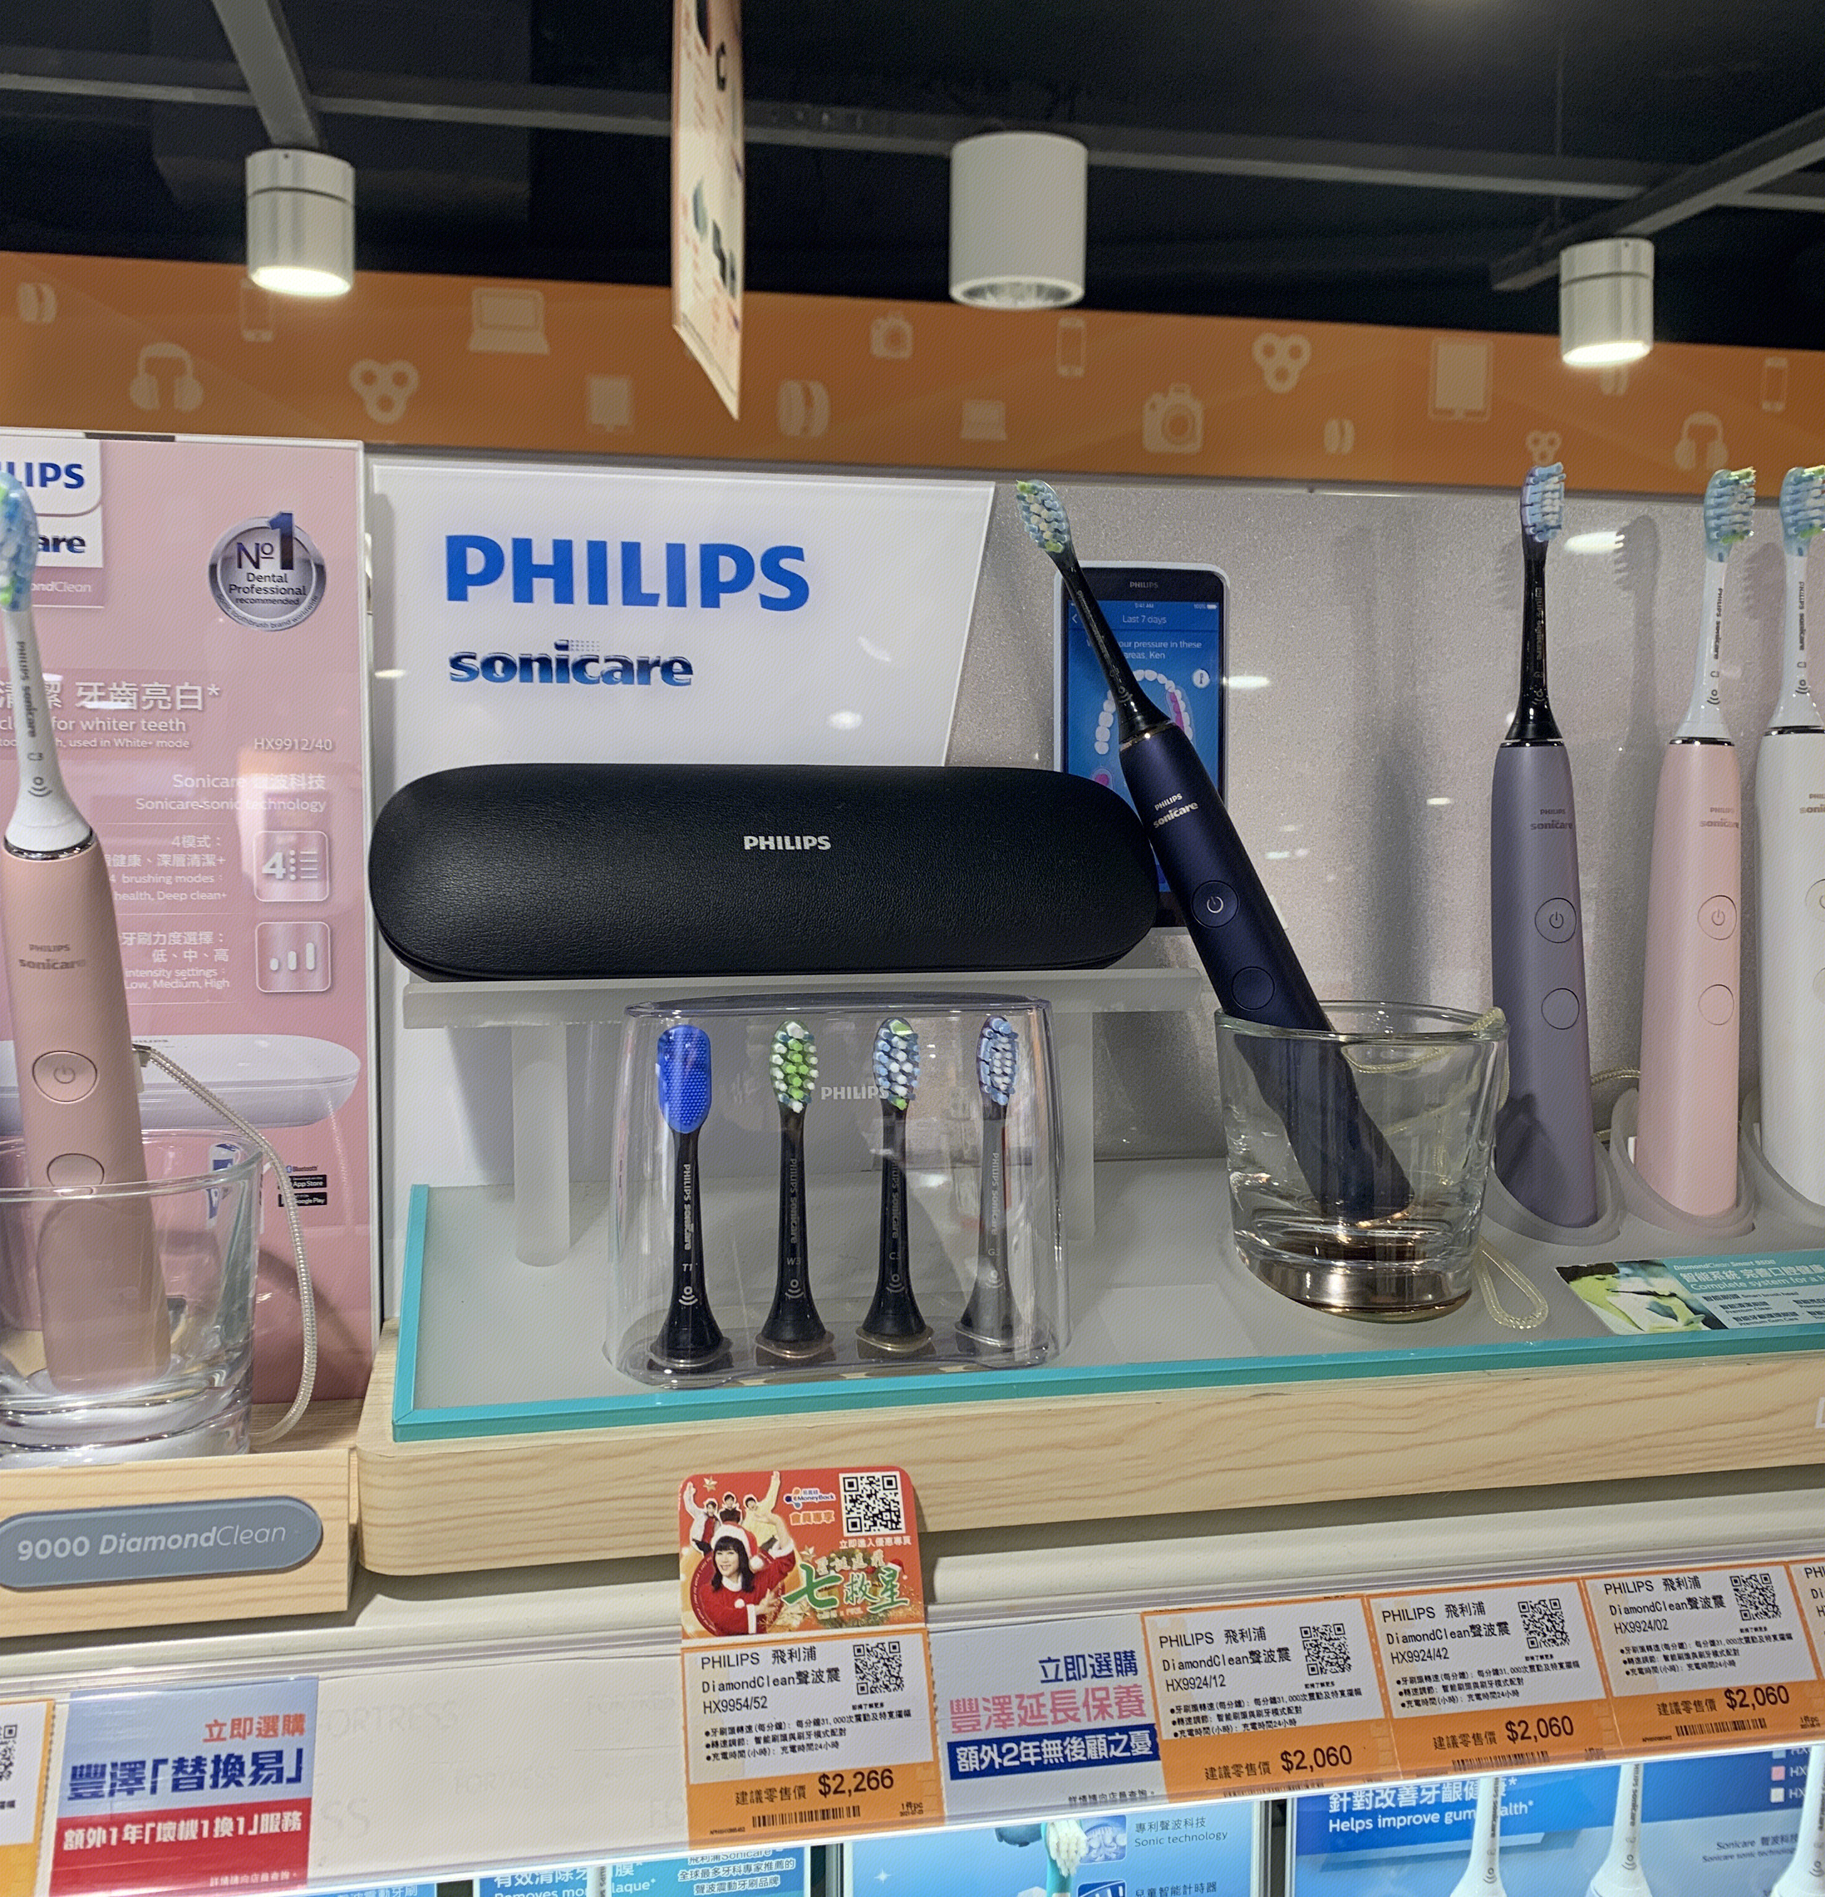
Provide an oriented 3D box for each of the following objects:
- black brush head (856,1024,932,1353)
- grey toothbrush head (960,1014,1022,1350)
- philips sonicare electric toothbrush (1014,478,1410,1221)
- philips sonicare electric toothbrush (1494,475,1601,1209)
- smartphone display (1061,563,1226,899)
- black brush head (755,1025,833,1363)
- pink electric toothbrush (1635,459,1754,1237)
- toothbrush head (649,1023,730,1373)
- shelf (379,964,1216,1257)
[{"bbox_3d":[-0.004,0.064,0.521,0.019,0.091,0.021,-1,5,-16],"label":"black brush head"},{"bbox_3d":[0.022,0.064,0.527,0.019,0.091,0.021,-1,6,-22],"label":"grey toothbrush head"},{"bbox_3d":[0.087,-0.036,0.591,0.031,0.252,0.032,-25,-13,15],"label":"philips sonicare electric toothbrush"},{"bbox_3d":[0.206,-0.030,0.618,0.032,0.248,0.033,-3,5,-10],"label":"philips sonicare electric toothbrush"},{"bbox_3d":[0.076,-0.067,0.625,0.060,0.120,0.008,-1,2,-13],"label":"smartphone display"},{"bbox_3d":[-0.032,0.064,0.514,0.019,0.091,0.021,-1,5,-13],"label":"black brush head"},{"bbox_3d":[0.262,-0.031,0.628,0.032,0.249,0.033,-1,5,-13],"label":"pink electric toothbrush"},{"bbox_3d":[-0.059,0.065,0.507,0.021,0.091,0.021,0,5,-11],"label":"toothbrush head"},{"bbox_3d":[-0.033,0.046,0.570,0.227,0.080,0.070,-1,5,-13],"label":"shelf"}]

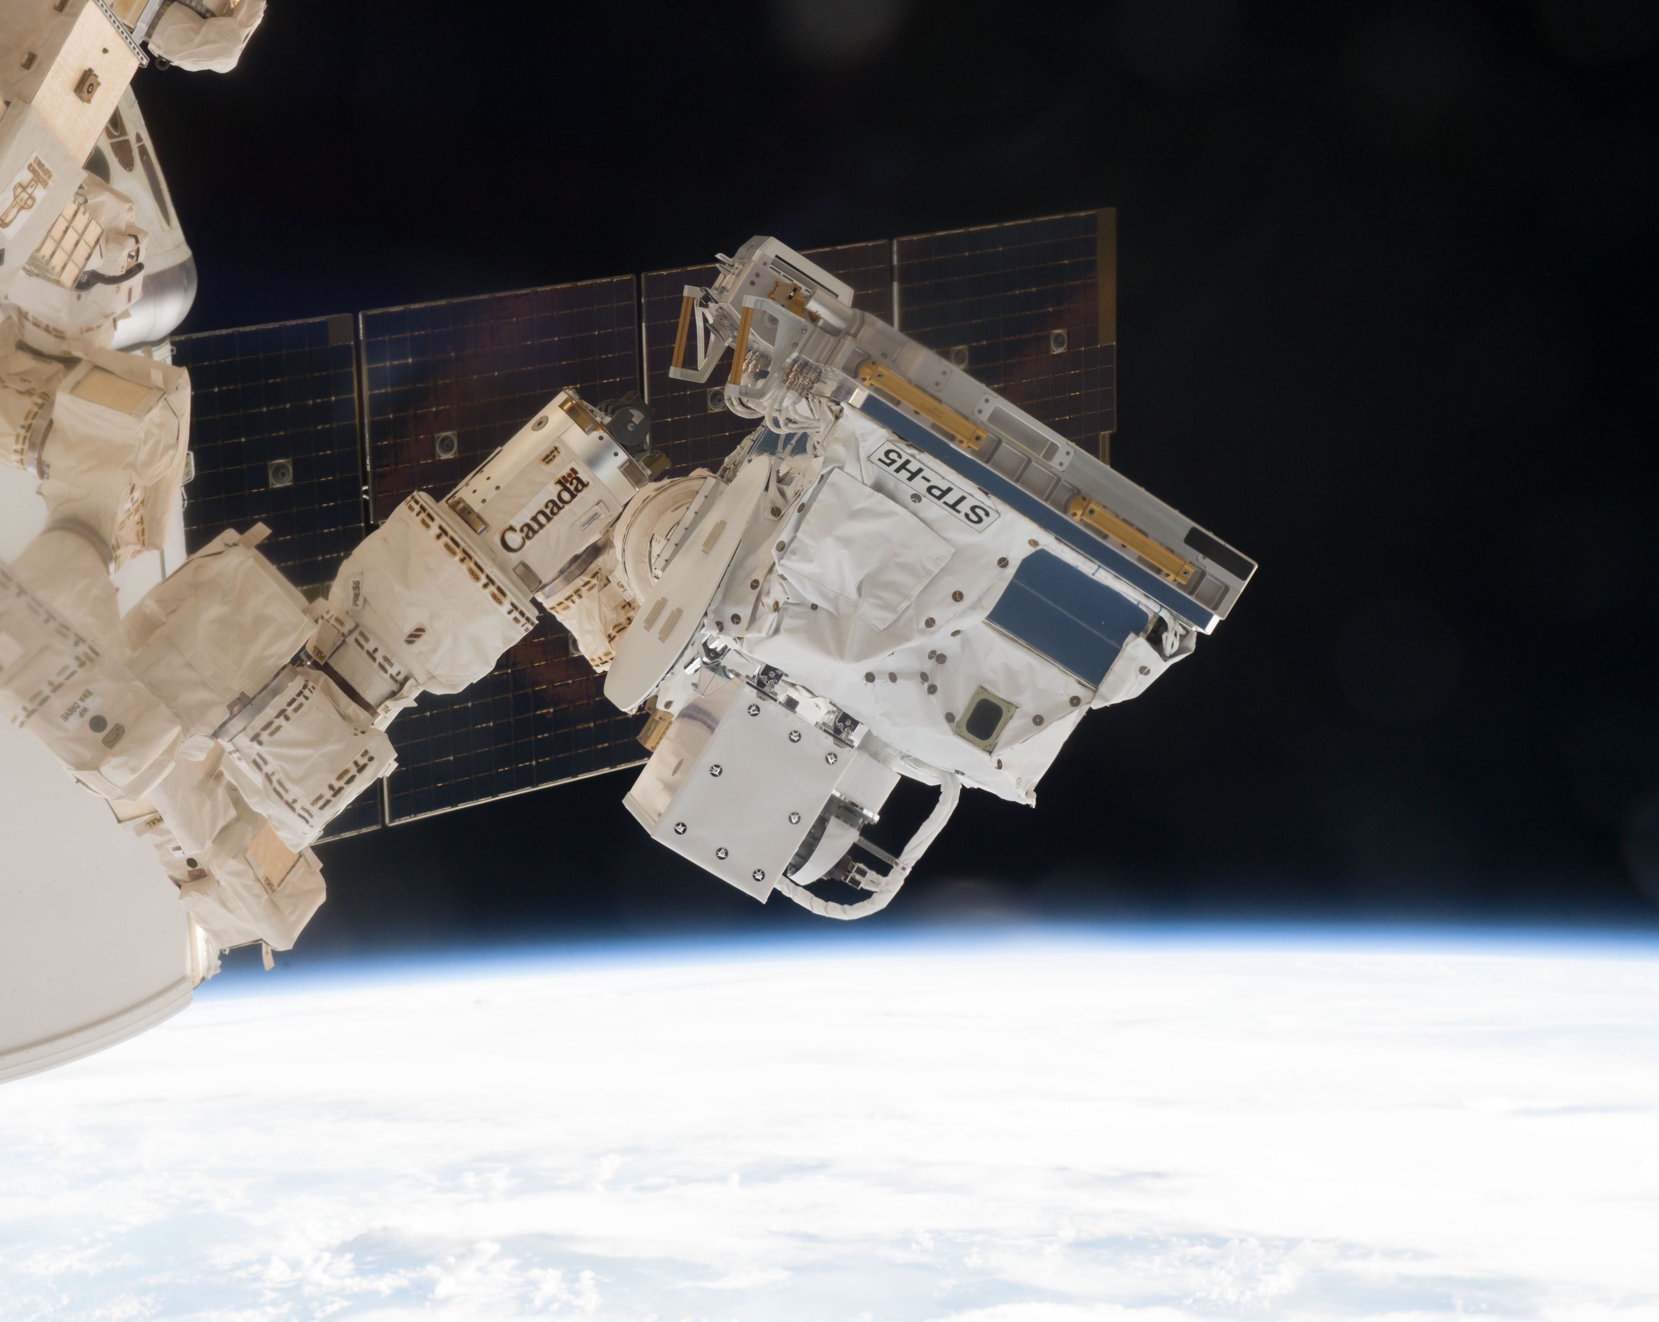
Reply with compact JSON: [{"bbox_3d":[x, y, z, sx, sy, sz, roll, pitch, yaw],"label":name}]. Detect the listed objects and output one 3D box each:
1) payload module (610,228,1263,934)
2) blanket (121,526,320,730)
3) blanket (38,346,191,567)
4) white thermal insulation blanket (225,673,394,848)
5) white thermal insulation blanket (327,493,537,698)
[{"bbox_3d":[0.026,-0.099,7.960,1.130,1.170,1.150,32,0,-14],"label":"payload module"},{"bbox_3d":[-1.364,-0.071,8.150,0.350,0.320,0.350,-38,0,0],"label":"blanket"},{"bbox_3d":[-1.669,-0.480,8.500,0.340,0.500,0.360,7,0,0],"label":"blanket"},{"bbox_3d":[-1.162,0.219,8.100,0.300,0.310,0.320,-38,0,0],"label":"white thermal insulation blanket"},{"bbox_3d":[-0.872,-0.138,8.000,0.330,0.385,0.380,-44,0,0],"label":"white thermal insulation blanket"}]

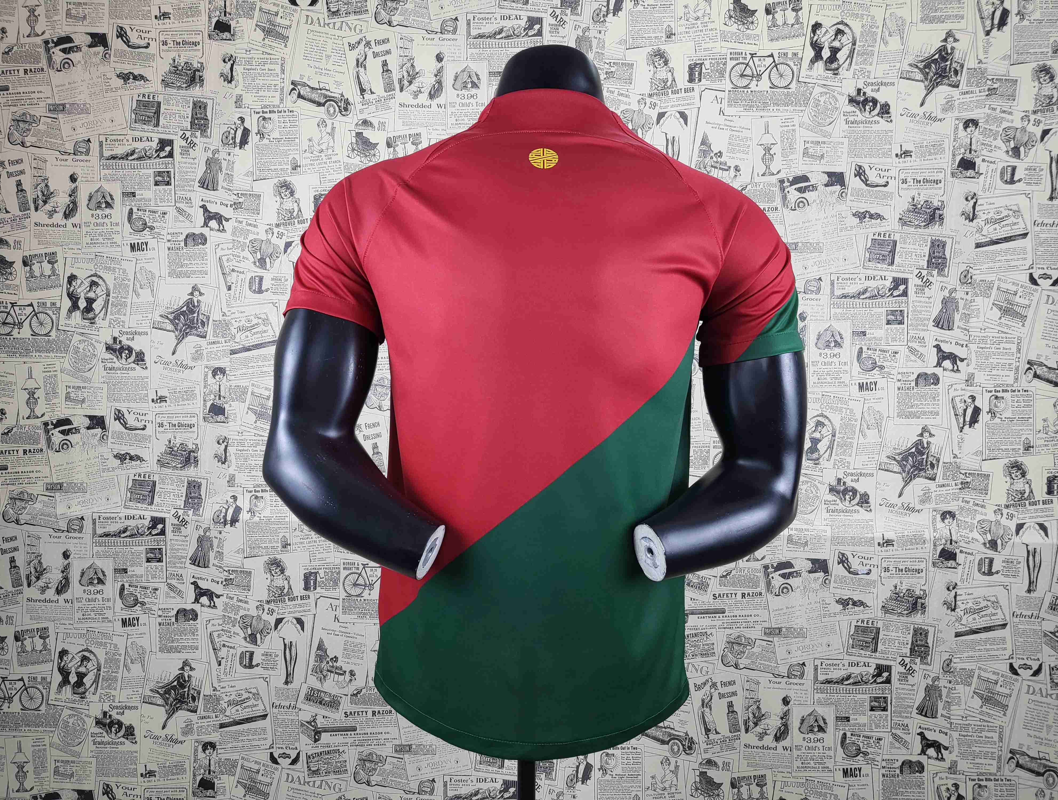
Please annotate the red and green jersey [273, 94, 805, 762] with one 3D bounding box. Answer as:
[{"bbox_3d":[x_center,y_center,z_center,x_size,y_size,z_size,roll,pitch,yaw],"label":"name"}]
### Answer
[{"bbox_3d":[0.018,0.012,0.910,0.575,0.720,0.290,2,1,3],"label":"red and green jersey"}]

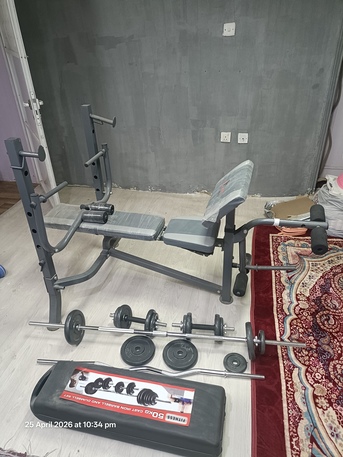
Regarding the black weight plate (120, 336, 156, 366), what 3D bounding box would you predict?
[{"bbox_3d":[-0.177,0.656,1.773,0.180,0.022,0.180,-2,31,1],"label":"black weight plate"}]

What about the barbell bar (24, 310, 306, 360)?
[{"bbox_3d":[-0.059,0.561,1.763,1.501,0.186,0.186,2,31,7],"label":"barbell bar"}]

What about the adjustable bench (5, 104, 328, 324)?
[{"bbox_3d":[0.007,-0.060,1.914,1.660,1.090,1.080,8,33,17],"label":"adjustable bench"}]

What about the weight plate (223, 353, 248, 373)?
[{"bbox_3d":[0.329,0.687,1.691,0.117,0.020,0.117,-2,31,1],"label":"weight plate"}]

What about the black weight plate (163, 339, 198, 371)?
[{"bbox_3d":[0.050,0.666,1.742,0.183,0.022,0.183,-2,31,1],"label":"black weight plate"}]

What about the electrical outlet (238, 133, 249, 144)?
[{"bbox_3d":[0.662,-0.823,3.032,0.088,0.088,0.012,4,32,10],"label":"electrical outlet"}]

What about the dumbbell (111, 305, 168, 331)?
[{"bbox_3d":[-0.190,0.523,1.887,0.346,0.135,0.135,6,32,14],"label":"dumbbell"}]

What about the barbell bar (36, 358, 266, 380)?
[{"bbox_3d":[-0.124,0.711,1.655,1.167,0.042,0.085,1,31,6],"label":"barbell bar"}]

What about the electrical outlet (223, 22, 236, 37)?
[{"bbox_3d":[0.463,-1.575,2.616,0.088,0.088,0.012,4,32,10],"label":"electrical outlet"}]

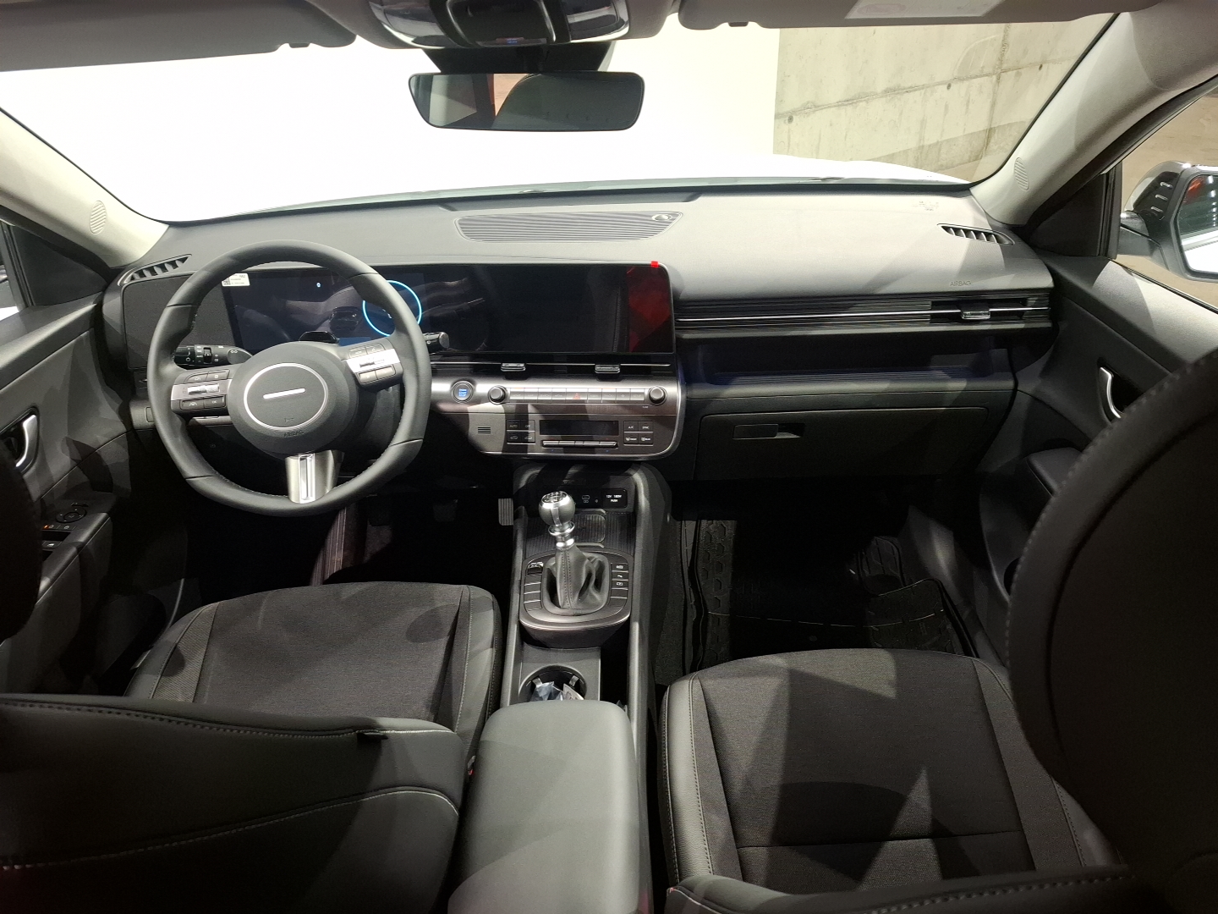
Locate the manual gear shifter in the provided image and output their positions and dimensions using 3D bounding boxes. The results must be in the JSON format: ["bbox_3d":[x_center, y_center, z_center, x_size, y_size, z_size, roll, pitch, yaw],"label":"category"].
[{"bbox_3d":[-0.047,0.104,1.039,0.090,0.165,0.110,-3,27,0],"label":"manual gear shifter"}]

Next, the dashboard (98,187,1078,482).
[{"bbox_3d":[-0.059,-0.233,1.424,1.390,0.400,0.480,-3,27,0],"label":"dashboard"}]

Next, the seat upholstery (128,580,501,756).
[{"bbox_3d":[-0.420,0.387,1.075,0.500,0.180,0.510,-3,27,0],"label":"seat upholstery"}]

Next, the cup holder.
[{"bbox_3d":[-0.061,0.295,0.927,0.082,0.075,0.082,-3,27,0],"label":"cup holder"}]

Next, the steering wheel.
[{"bbox_3d":[-0.417,-0.102,1.088,0.370,0.365,0.110,-3,0,0],"label":"steering wheel"}]

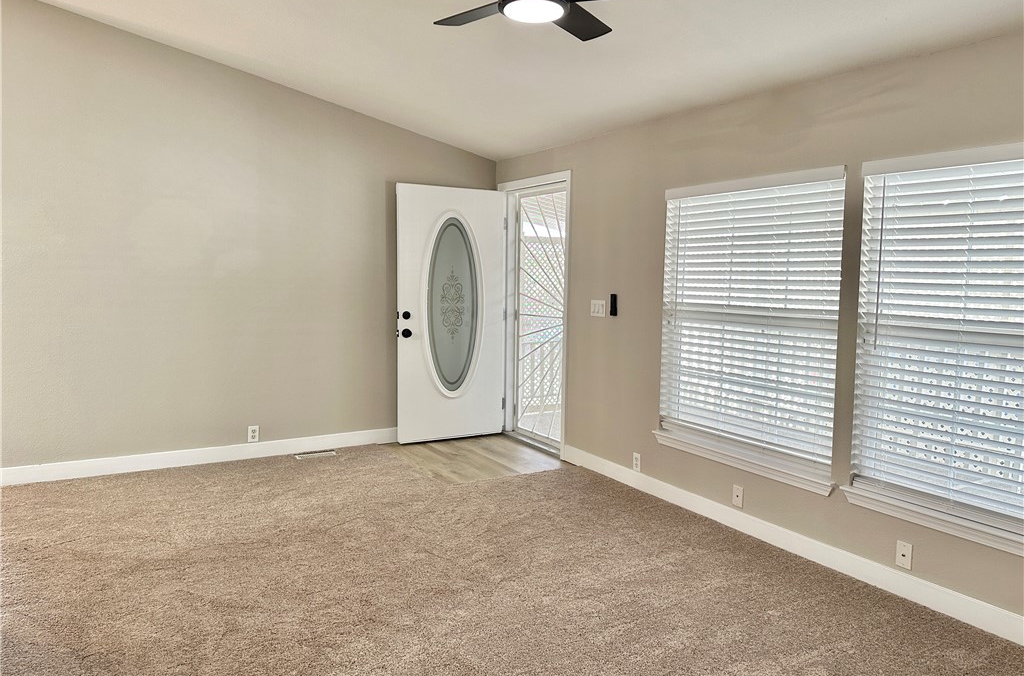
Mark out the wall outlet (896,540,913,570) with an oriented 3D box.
[{"bbox_3d":[1.679,0.929,3.035,0.008,0.114,0.070,-2,6,-30],"label":"wall outlet"}]

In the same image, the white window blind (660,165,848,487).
[{"bbox_3d":[1.224,-0.112,3.799,0.070,1.440,1.180,-2,6,-30],"label":"white window blind"}]

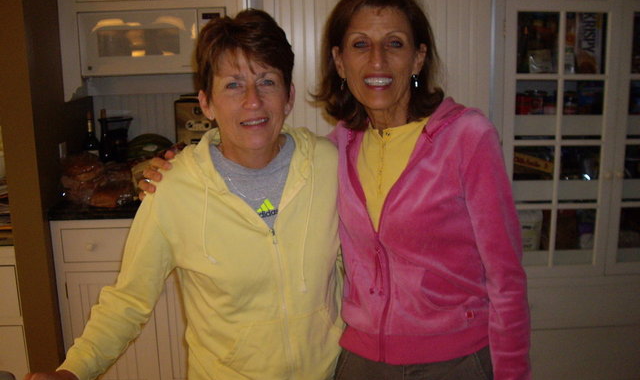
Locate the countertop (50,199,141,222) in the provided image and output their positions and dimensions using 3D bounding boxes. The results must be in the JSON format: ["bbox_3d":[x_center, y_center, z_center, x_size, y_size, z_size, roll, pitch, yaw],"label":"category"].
[{"bbox_3d":[-0.683,0.032,3.072,0.795,0.037,0.670,-1,12,-1],"label":"countertop"}]

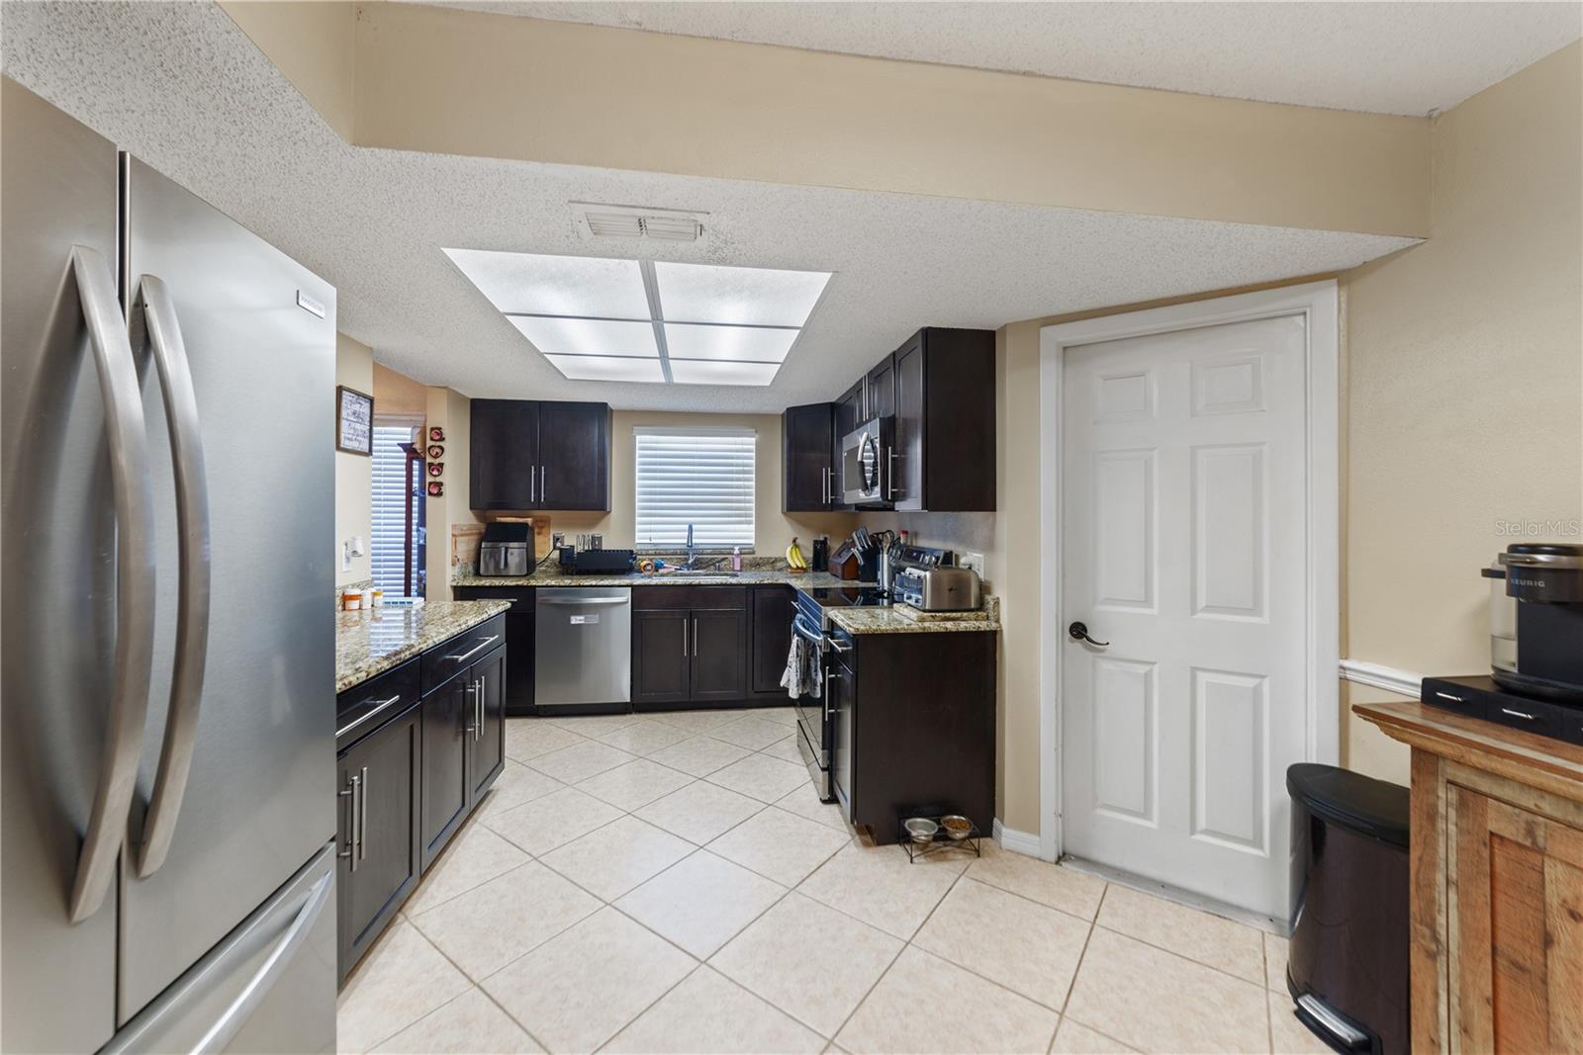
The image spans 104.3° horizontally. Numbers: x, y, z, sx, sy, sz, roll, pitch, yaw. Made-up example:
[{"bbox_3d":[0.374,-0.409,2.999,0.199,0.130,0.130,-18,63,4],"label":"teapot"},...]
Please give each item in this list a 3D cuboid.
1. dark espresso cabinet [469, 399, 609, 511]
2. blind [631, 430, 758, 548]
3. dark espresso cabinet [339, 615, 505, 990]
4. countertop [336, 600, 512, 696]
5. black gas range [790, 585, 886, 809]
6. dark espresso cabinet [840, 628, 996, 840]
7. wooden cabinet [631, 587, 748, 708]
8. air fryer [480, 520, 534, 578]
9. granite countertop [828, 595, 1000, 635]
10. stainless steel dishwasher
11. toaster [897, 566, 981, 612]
[{"bbox_3d":[-1.761,-0.493,4.400,0.887,0.753,0.345,0,1,-9],"label":"dark espresso cabinet"},{"bbox_3d":[-0.732,-0.292,4.713,0.923,0.925,0.060,0,1,-9],"label":"blind"},{"bbox_3d":[-1.594,0.874,2.131,0.628,0.884,1.722,0,1,-8],"label":"dark espresso cabinet"},{"bbox_3d":[-1.615,0.412,2.135,0.718,0.037,1.930,0,1,-9],"label":"countertop"},{"bbox_3d":[0.409,0.772,3.330,0.670,1.060,0.760,0,1,-8],"label":"black gas range"},{"bbox_3d":[0.519,0.870,2.700,0.630,0.880,0.315,0,1,-9],"label":"dark espresso cabinet"},{"bbox_3d":[-0.730,0.816,4.494,0.762,0.860,0.620,0,1,-8],"label":"wooden cabinet"},{"bbox_3d":[-1.977,0.160,4.315,0.305,0.340,0.350,0,1,-9],"label":"air fryer"},{"bbox_3d":[0.529,0.374,2.726,0.655,0.123,0.430,0,1,-8],"label":"granite countertop"},{"bbox_3d":[-1.415,0.804,4.371,0.605,0.820,0.610,0,1,-8],"label":"stainless steel dishwasher"},{"bbox_3d":[0.673,0.272,2.820,0.280,0.180,0.265,0,1,-9],"label":"toaster"}]

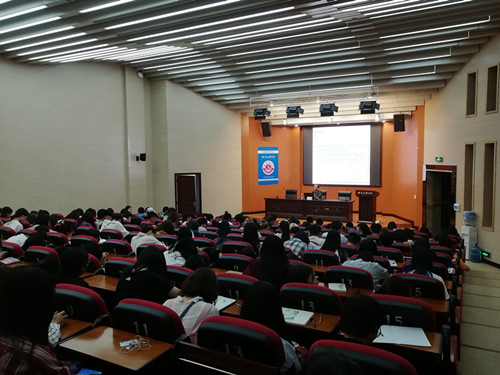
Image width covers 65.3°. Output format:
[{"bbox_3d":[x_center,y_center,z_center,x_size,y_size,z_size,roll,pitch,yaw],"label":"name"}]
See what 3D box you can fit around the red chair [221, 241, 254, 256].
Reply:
[{"bbox_3d":[-0.048,1.150,5.216,0.480,0.990,0.600,2,5,29],"label":"red chair"}]

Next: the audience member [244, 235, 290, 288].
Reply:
[{"bbox_3d":[0.116,0.980,3.222,0.500,1.180,0.750,2,5,29],"label":"audience member"}]

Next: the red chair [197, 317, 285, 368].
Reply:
[{"bbox_3d":[0.048,1.058,1.960,0.480,0.990,0.600,2,5,29],"label":"red chair"}]

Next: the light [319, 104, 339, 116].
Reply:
[{"bbox_3d":[2.637,-2.586,13.100,0.500,0.400,0.400,1,4,27],"label":"light"}]

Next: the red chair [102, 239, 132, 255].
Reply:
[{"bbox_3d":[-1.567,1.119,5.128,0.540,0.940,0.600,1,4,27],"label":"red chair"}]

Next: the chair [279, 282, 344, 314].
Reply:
[{"bbox_3d":[0.539,1.141,3.004,0.530,0.960,0.620,2,5,24],"label":"chair"}]

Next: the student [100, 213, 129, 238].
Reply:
[{"bbox_3d":[-2.381,1.006,6.850,0.520,1.130,0.750,2,5,27],"label":"student"}]

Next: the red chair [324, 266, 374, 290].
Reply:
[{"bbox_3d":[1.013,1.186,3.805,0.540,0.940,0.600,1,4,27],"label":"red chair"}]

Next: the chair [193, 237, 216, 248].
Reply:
[{"bbox_3d":[-0.556,1.150,5.642,0.530,0.960,0.620,2,5,26],"label":"chair"}]

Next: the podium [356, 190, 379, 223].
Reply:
[{"bbox_3d":[4.417,0.730,14.600,0.800,1.200,0.550,1,5,18],"label":"podium"}]

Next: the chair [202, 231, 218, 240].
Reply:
[{"bbox_3d":[-0.570,1.188,6.682,0.530,0.960,0.620,2,5,26],"label":"chair"}]

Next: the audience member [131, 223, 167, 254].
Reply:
[{"bbox_3d":[-1.425,1.054,5.350,0.520,1.130,0.750,2,5,27],"label":"audience member"}]

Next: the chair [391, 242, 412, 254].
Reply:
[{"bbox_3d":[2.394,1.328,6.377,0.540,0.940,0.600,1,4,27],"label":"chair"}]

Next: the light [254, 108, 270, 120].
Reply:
[{"bbox_3d":[0.455,-2.658,14.200,0.500,0.400,0.400,1,4,27],"label":"light"}]

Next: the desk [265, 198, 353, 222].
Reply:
[{"bbox_3d":[2.342,0.841,15.557,3.522,0.748,0.720,2,5,29],"label":"desk"}]

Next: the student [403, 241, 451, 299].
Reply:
[{"bbox_3d":[1.611,1.078,3.696,0.460,1.150,0.720,1,4,27],"label":"student"}]

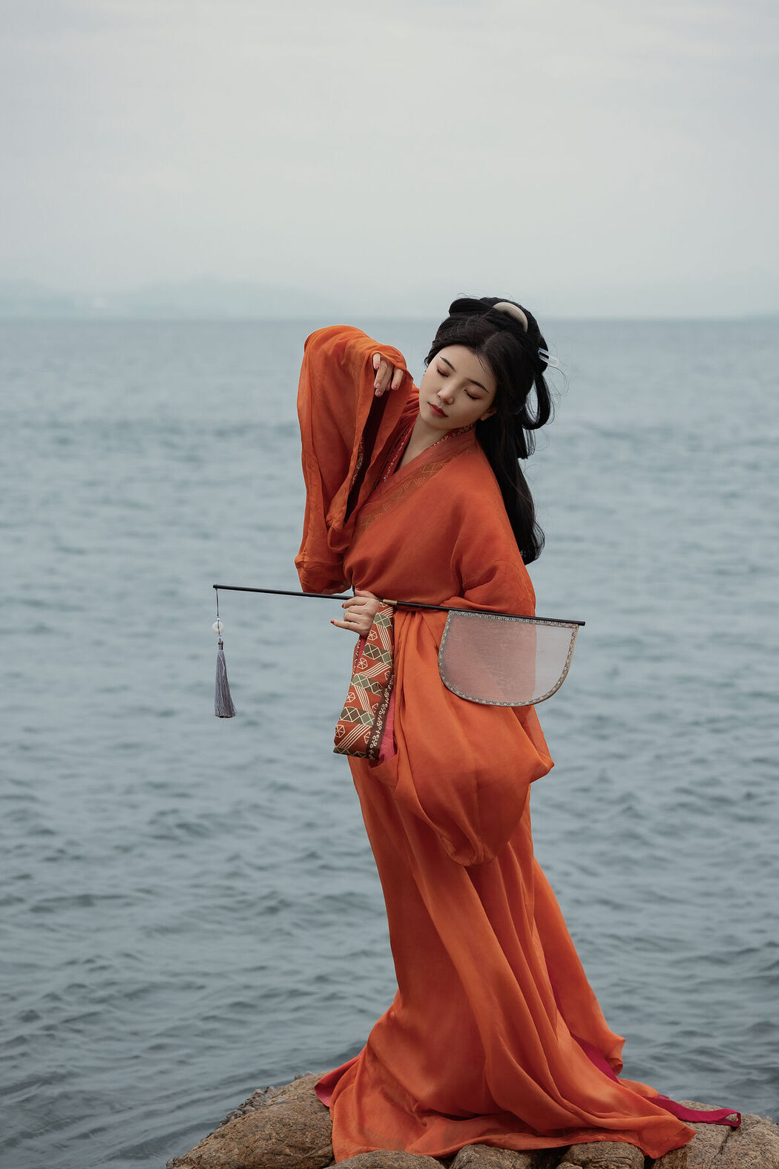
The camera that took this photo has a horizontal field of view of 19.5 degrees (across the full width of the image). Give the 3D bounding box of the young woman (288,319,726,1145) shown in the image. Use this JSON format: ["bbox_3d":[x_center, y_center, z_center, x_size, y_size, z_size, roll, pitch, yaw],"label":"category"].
[{"bbox_3d":[0.225,0.290,4.350,0.720,1.540,0.740,6,9,40],"label":"young woman"}]

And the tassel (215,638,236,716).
[{"bbox_3d":[-0.304,0.172,4.200,0.039,0.147,0.037,-3,7,0],"label":"tassel"}]

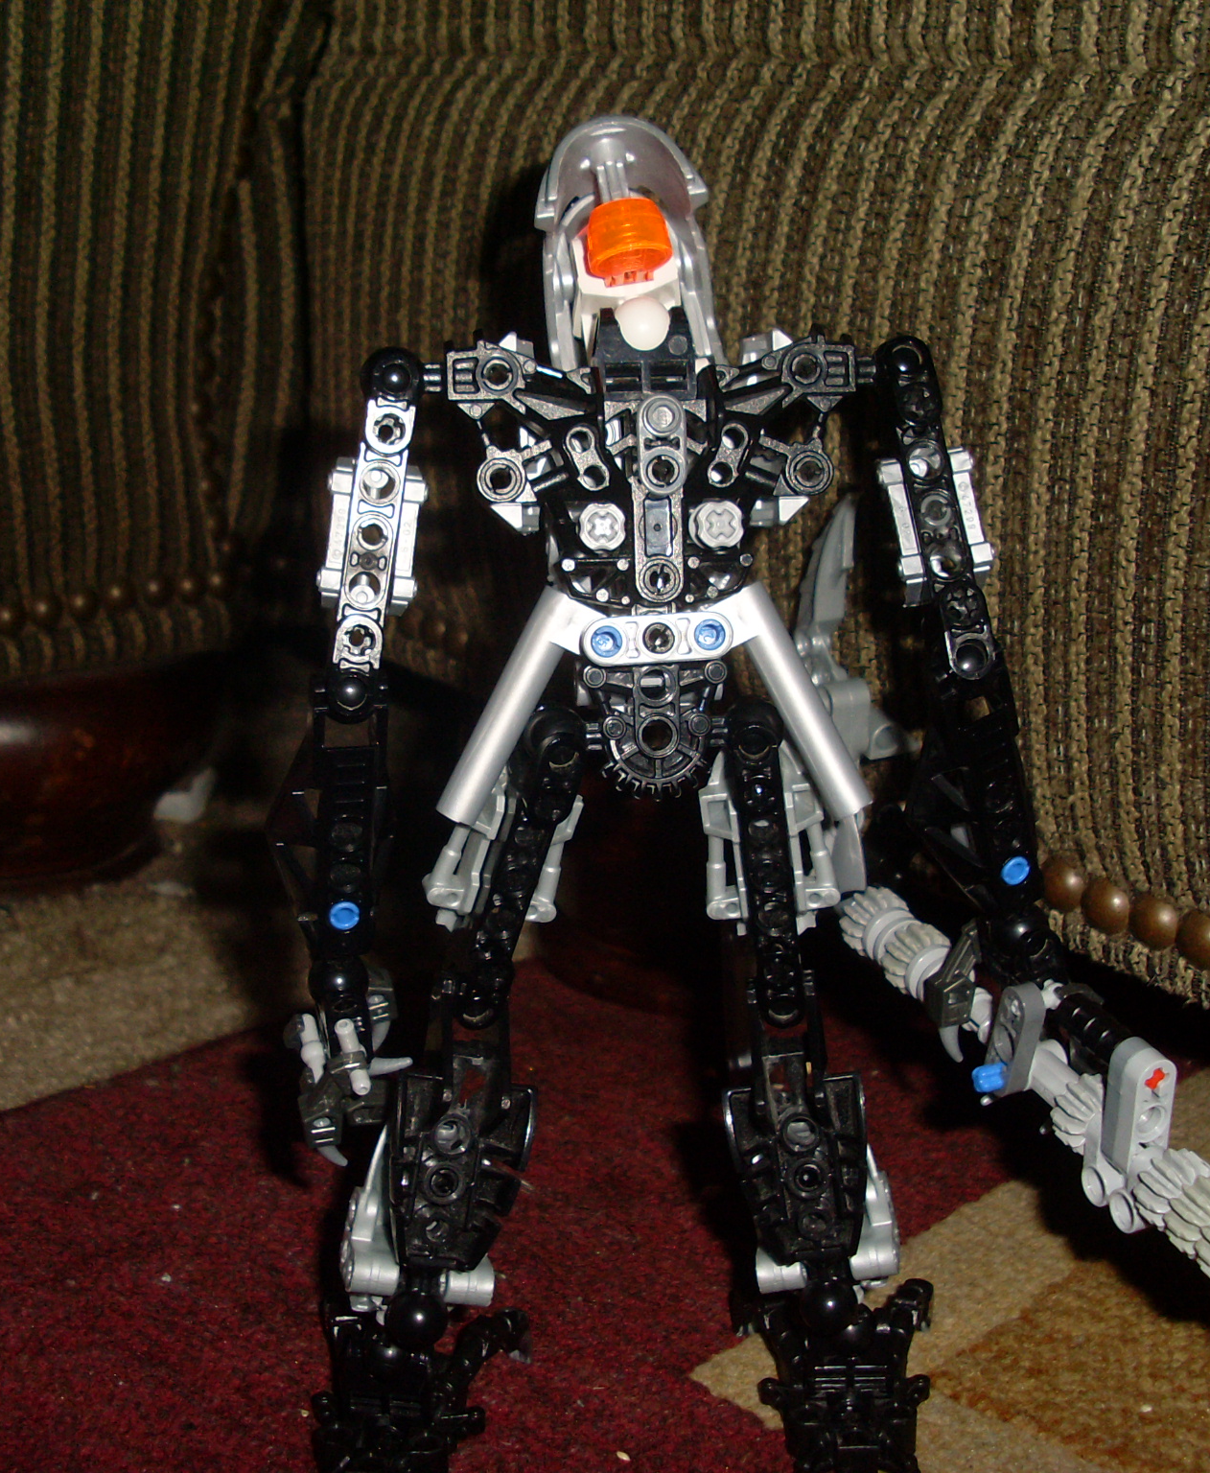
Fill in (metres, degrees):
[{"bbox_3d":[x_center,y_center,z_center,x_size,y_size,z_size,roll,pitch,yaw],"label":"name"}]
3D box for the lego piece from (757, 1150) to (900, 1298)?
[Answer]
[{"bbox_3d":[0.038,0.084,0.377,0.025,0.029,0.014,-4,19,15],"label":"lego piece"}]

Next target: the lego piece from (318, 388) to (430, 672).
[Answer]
[{"bbox_3d":[-0.036,-0.032,0.338,0.015,0.043,0.013,8,8,3],"label":"lego piece"}]

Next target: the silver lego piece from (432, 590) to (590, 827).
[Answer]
[{"bbox_3d":[-0.011,-0.003,0.334,0.015,0.038,0.007,26,3,-9],"label":"silver lego piece"}]

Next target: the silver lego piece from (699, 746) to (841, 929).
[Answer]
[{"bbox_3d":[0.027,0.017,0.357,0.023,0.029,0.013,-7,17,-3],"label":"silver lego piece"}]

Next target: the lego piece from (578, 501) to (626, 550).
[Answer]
[{"bbox_3d":[0.000,-0.033,0.342,0.007,0.007,0.007,0,6,0],"label":"lego piece"}]

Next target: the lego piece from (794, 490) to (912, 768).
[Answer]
[{"bbox_3d":[0.050,-0.022,0.440,0.023,0.055,0.012,-3,13,9],"label":"lego piece"}]

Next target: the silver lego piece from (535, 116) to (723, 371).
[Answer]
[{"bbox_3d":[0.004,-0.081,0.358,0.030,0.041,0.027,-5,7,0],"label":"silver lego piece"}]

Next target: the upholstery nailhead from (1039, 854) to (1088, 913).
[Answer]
[{"bbox_3d":[0.089,0.028,0.418,0.011,0.011,0.005,17,25,42],"label":"upholstery nailhead"}]

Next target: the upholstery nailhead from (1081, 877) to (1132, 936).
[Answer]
[{"bbox_3d":[0.096,0.032,0.411,0.011,0.011,0.005,17,25,42],"label":"upholstery nailhead"}]

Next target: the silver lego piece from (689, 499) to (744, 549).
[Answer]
[{"bbox_3d":[0.017,-0.033,0.331,0.007,0.007,0.008,-3,18,-8],"label":"silver lego piece"}]

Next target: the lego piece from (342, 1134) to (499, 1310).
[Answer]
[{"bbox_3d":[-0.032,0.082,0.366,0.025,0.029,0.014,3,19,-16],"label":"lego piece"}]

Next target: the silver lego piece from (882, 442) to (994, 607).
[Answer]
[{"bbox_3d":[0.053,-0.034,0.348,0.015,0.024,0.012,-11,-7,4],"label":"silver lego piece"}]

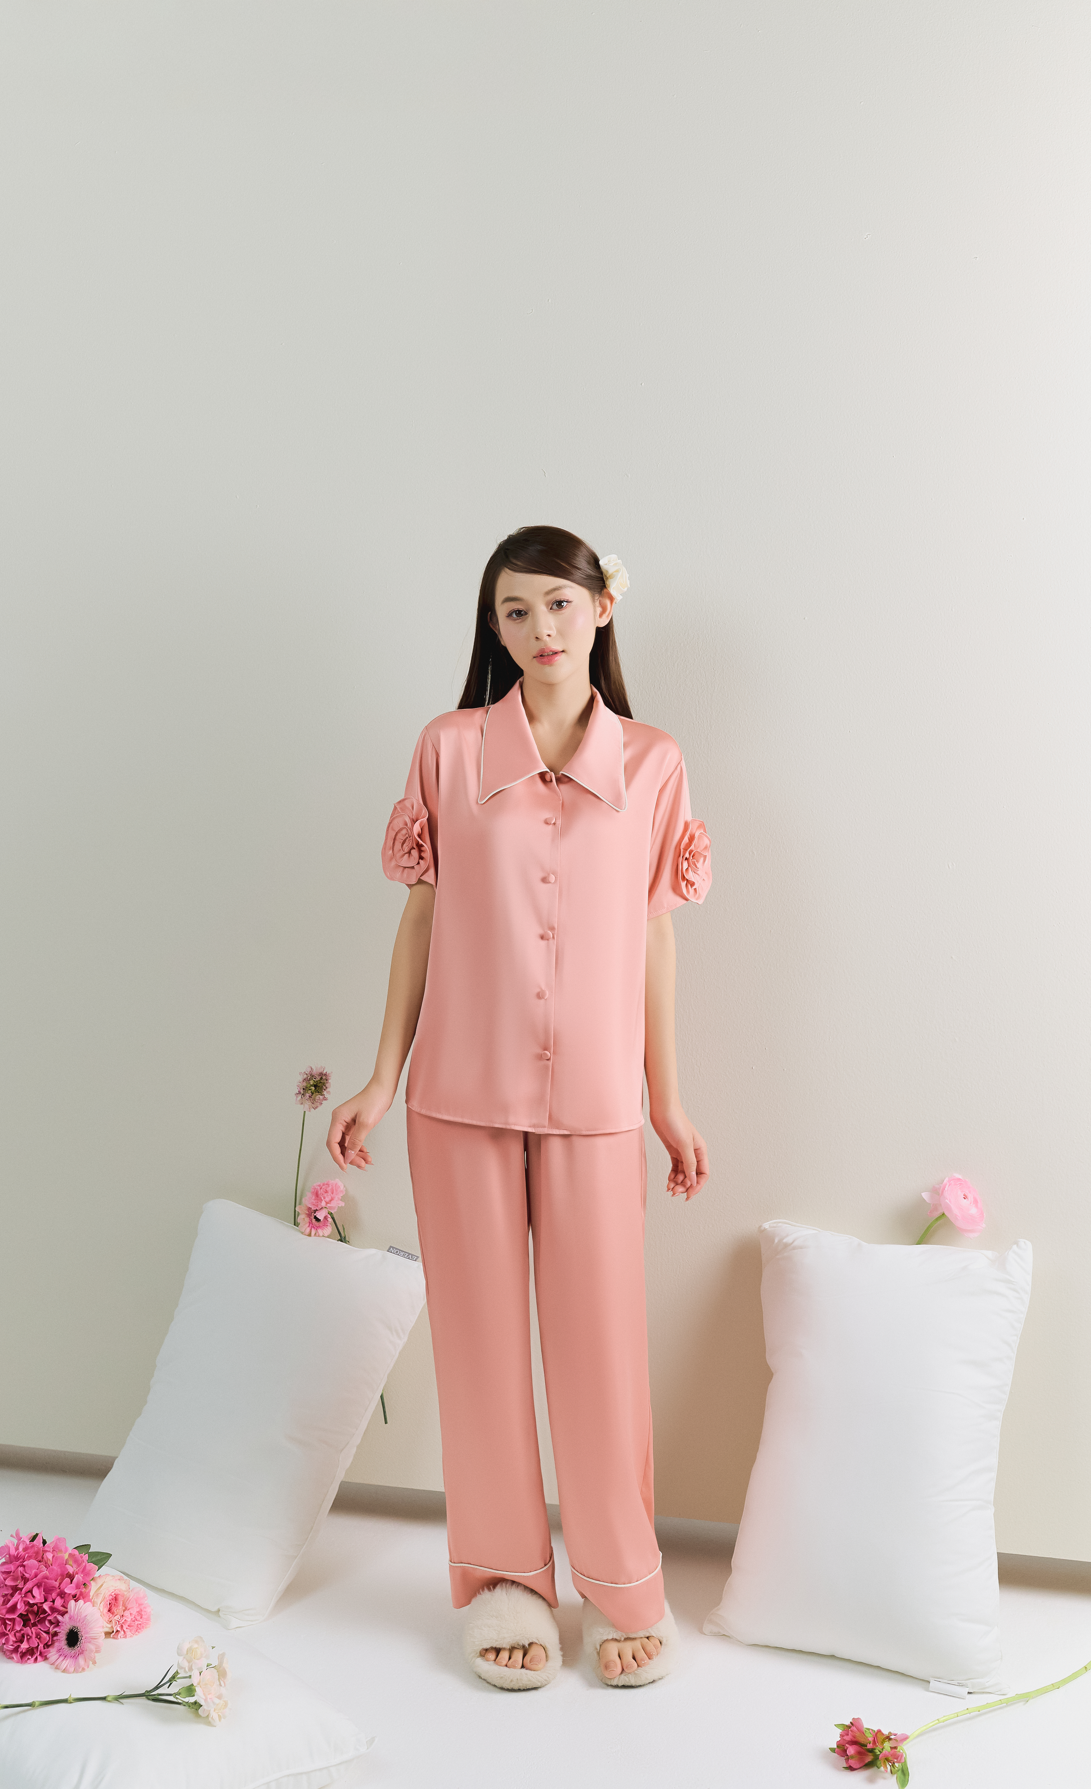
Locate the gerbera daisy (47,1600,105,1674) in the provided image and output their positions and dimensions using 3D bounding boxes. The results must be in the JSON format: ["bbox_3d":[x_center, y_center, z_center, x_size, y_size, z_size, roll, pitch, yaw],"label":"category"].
[{"bbox_3d":[-0.641,1.015,2.380,0.040,0.100,0.100,-22,-12,40],"label":"gerbera daisy"}]

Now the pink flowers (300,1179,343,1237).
[{"bbox_3d":[-0.399,0.563,3.120,0.083,0.104,0.080,0,3,6],"label":"pink flowers"}]

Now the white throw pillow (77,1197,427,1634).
[{"bbox_3d":[-0.510,0.837,2.906,0.410,0.165,0.640,12,52,17],"label":"white throw pillow"}]

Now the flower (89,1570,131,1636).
[{"bbox_3d":[-0.627,1.020,2.500,0.070,0.090,0.085,-20,-11,41],"label":"flower"}]

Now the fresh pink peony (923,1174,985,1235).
[{"bbox_3d":[0.664,0.502,2.820,0.090,0.090,0.075,-3,-13,-39],"label":"fresh pink peony"}]

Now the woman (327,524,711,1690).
[{"bbox_3d":[-0.039,0.300,2.582,0.560,1.670,0.320,0,4,-3],"label":"woman"}]

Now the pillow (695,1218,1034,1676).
[{"bbox_3d":[0.510,0.836,2.693,0.440,0.655,0.170,2,-31,18],"label":"pillow"}]

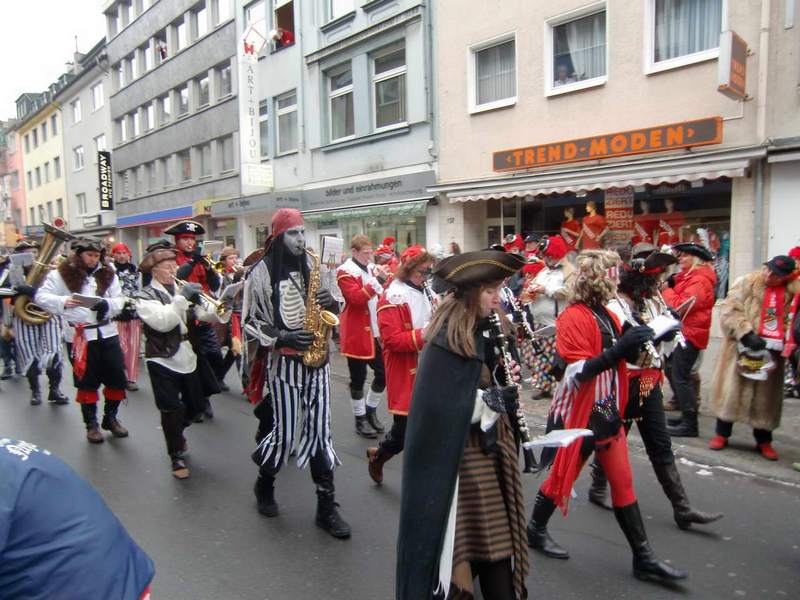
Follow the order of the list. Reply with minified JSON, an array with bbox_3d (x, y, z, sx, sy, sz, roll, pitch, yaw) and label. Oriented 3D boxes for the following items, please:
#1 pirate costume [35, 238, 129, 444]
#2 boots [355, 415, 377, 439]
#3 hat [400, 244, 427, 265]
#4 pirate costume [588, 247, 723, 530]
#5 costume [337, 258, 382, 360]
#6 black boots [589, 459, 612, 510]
[{"bbox_3d":[-2.800,0.342,4.950,0.740,1.790,0.580,-5,7,-41],"label":"pirate costume"},{"bbox_3d":[-0.306,1.126,5.045,0.270,0.180,0.110,3,6,41],"label":"boots"},{"bbox_3d":[0.090,-0.303,3.700,0.190,0.135,0.170,1,5,26],"label":"hat"},{"bbox_3d":[1.470,0.495,3.310,0.720,1.650,0.500,3,6,37],"label":"pirate costume"},{"bbox_3d":[-0.359,0.087,5.102,0.360,0.880,0.470,2,5,30],"label":"costume"},{"bbox_3d":[1.279,1.154,3.470,0.260,0.340,0.110,3,6,37],"label":"black boots"}]

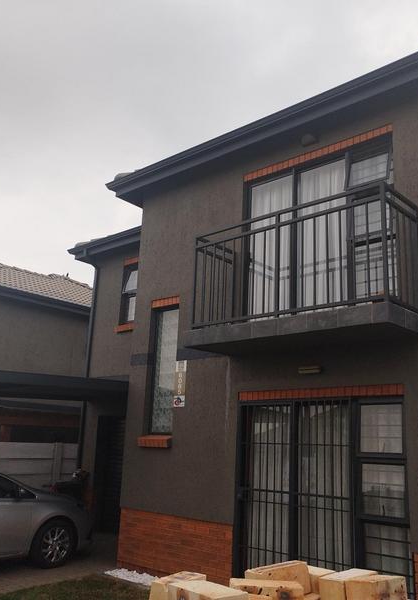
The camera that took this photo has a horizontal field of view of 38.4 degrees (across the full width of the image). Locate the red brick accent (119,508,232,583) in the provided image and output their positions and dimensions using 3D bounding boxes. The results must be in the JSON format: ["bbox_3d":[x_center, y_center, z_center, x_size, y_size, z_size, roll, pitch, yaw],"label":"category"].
[{"bbox_3d":[-0.440,3.058,7.454,1.991,0.726,0.100,-11,-19,42],"label":"red brick accent"}]

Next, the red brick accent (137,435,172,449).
[{"bbox_3d":[-0.695,1.881,7.950,0.590,0.132,0.150,-11,-19,42],"label":"red brick accent"}]

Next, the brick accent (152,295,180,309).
[{"bbox_3d":[-0.572,0.044,8.438,0.572,0.121,0.100,-11,-19,42],"label":"brick accent"}]

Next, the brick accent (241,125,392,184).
[{"bbox_3d":[1.248,-1.697,7.165,2.084,0.102,0.100,-11,-19,42],"label":"brick accent"}]

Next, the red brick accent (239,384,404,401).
[{"bbox_3d":[1.151,1.015,6.489,2.079,0.102,0.100,-11,-19,42],"label":"red brick accent"}]

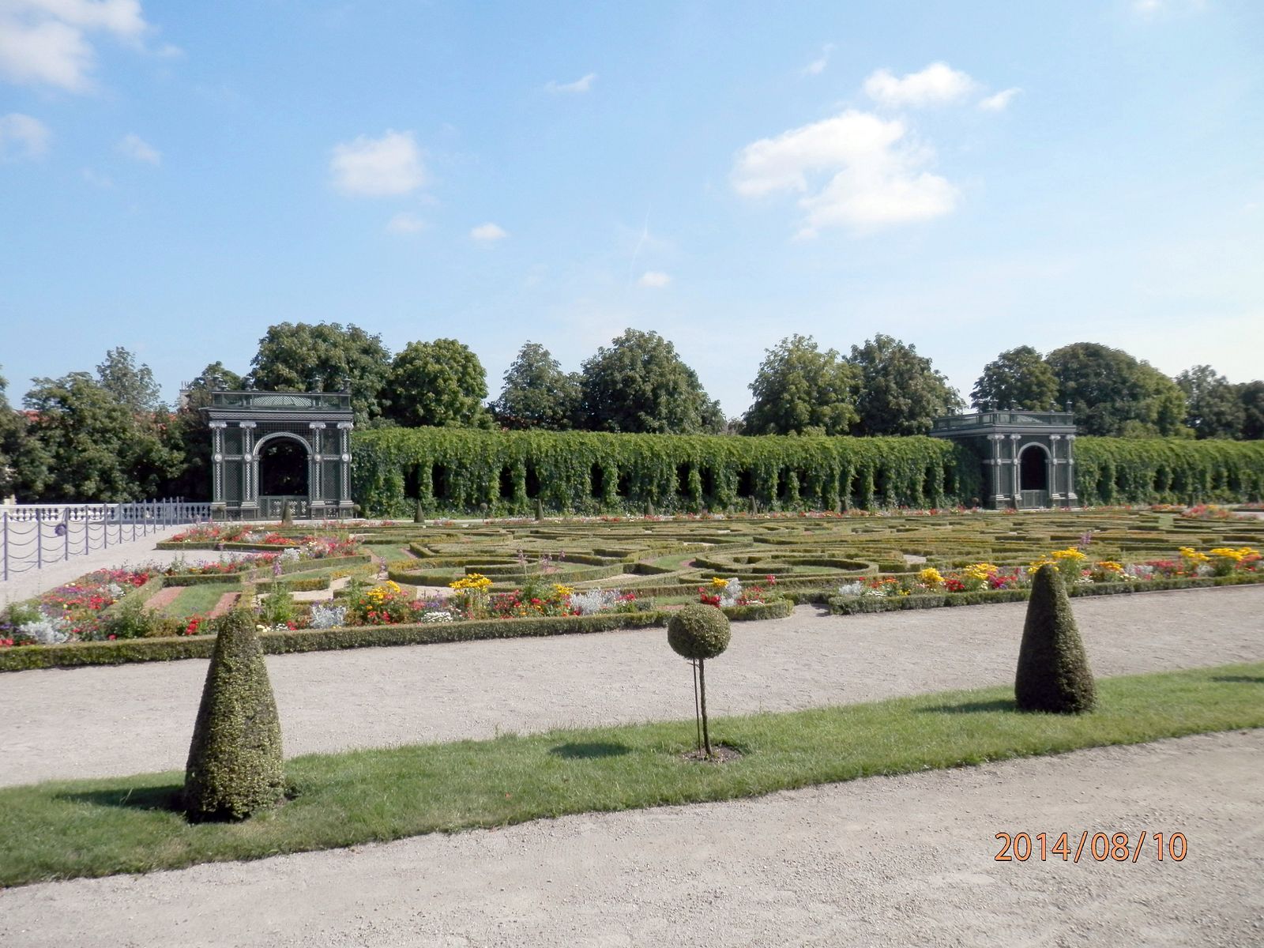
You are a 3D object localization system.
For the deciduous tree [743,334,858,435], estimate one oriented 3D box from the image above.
[{"bbox_3d":[13.080,-4.244,70.697,8.720,13.180,8.720,0,-1,-20],"label":"deciduous tree"}]

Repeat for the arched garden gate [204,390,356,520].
[{"bbox_3d":[-17.054,-0.823,44.892,6.150,6.000,5.600,0,-1,-20],"label":"arched garden gate"}]

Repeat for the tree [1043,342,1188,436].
[{"bbox_3d":[44.770,-4.841,83.980,11.620,14.420,11.620,0,-1,-20],"label":"tree"}]

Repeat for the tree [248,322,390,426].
[{"bbox_3d":[-19.544,-3.614,57.084,8.410,11.880,8.410,0,-1,-20],"label":"tree"}]

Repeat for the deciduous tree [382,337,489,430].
[{"bbox_3d":[-12.676,-3.237,59.522,6.860,11.120,6.860,0,-1,-20],"label":"deciduous tree"}]

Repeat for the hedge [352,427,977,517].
[{"bbox_3d":[2.928,-0.015,52.722,37.150,4.400,2.900,0,-1,-20],"label":"hedge"}]

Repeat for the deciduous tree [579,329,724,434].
[{"bbox_3d":[1.432,-4.142,66.551,10.500,12.980,10.500,0,-1,-20],"label":"deciduous tree"}]

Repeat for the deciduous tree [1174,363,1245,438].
[{"bbox_3d":[59.012,-4.360,93.049,6.540,13.540,6.540,0,-1,-20],"label":"deciduous tree"}]

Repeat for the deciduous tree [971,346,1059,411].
[{"bbox_3d":[33.239,-4.416,79.873,7.730,13.570,7.730,0,-1,-20],"label":"deciduous tree"}]

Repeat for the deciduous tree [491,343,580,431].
[{"bbox_3d":[-7.103,-3.720,67.510,7.340,12.230,7.340,0,-1,-20],"label":"deciduous tree"}]

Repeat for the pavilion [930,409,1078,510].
[{"bbox_3d":[23.672,-0.836,58.412,6.150,6.000,6.000,0,-1,-20],"label":"pavilion"}]

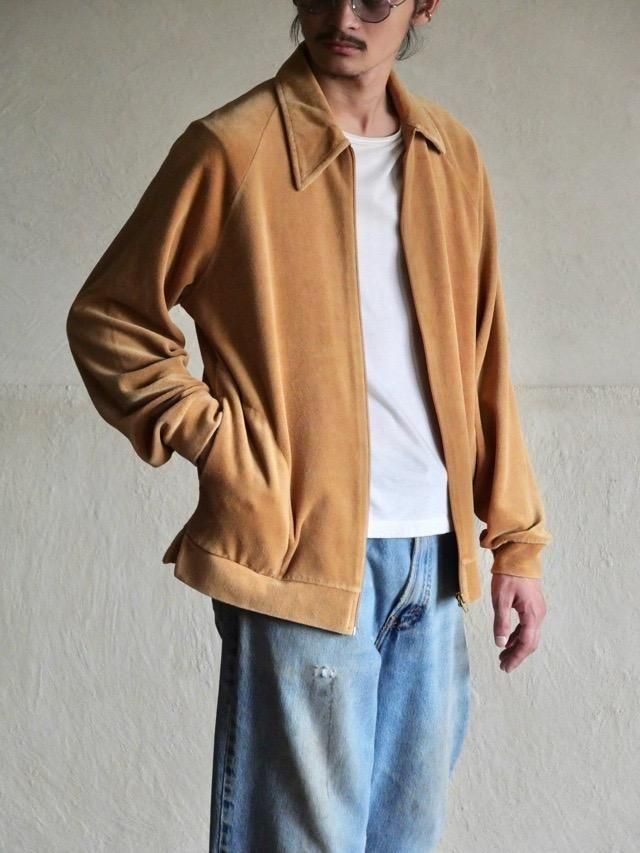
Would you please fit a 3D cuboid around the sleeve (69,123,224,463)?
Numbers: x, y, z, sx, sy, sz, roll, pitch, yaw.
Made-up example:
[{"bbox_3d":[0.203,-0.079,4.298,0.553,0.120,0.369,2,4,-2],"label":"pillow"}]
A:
[{"bbox_3d":[-0.216,-0.164,3.310,0.200,0.440,0.200,-3,6,-32],"label":"sleeve"}]

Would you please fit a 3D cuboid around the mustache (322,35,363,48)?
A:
[{"bbox_3d":[0.027,-0.479,3.310,0.057,0.015,0.020,0,16,22],"label":"mustache"}]

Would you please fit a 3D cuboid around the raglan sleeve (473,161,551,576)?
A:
[{"bbox_3d":[0.239,-0.078,3.520,0.150,0.560,0.180,-3,6,-32],"label":"raglan sleeve"}]

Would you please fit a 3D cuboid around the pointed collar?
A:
[{"bbox_3d":[0.052,-0.396,3.400,0.220,0.180,0.180,-3,6,-32],"label":"pointed collar"}]

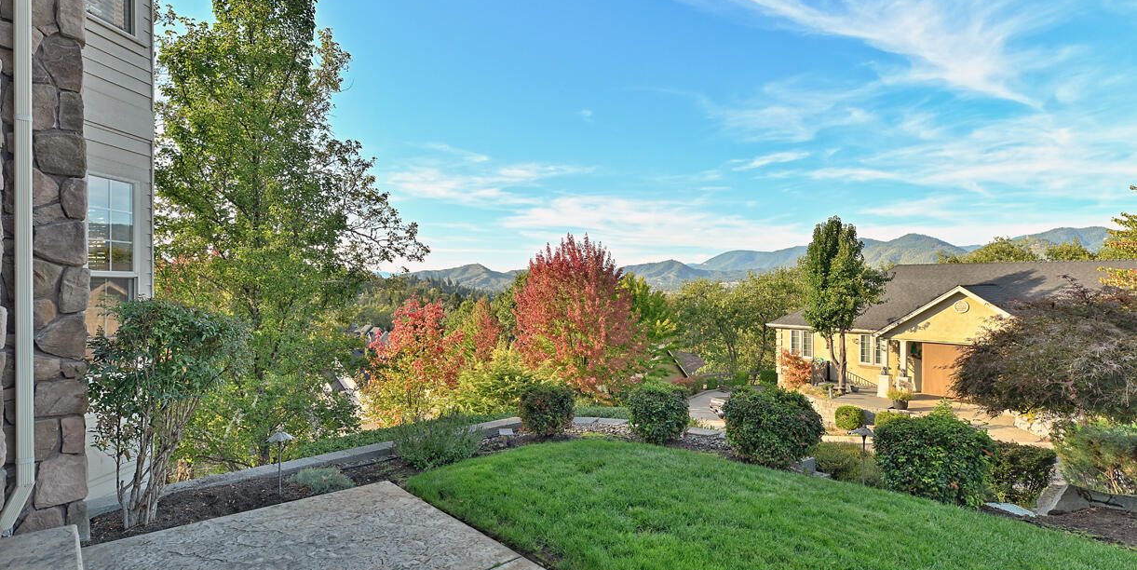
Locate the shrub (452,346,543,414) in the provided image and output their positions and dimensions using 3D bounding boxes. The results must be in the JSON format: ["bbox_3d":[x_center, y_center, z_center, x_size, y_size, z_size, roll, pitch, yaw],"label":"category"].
[{"bbox_3d":[-1.155,1.660,9.400,1.550,1.280,1.400,0,0,-7],"label":"shrub"}]

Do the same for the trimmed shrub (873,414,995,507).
[{"bbox_3d":[3.018,1.443,4.700,0.900,0.740,0.880,0,0,0],"label":"trimmed shrub"}]

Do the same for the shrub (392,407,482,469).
[{"bbox_3d":[-1.244,1.400,5.350,0.820,0.480,0.720,0,0,-13],"label":"shrub"}]

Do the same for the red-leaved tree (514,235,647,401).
[{"bbox_3d":[0.354,1.200,18.000,4.150,5.600,4.000,0,0,1],"label":"red-leaved tree"}]

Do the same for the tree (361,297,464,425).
[{"bbox_3d":[-3.556,1.870,13.000,2.300,3.160,2.200,0,0,-15],"label":"tree"}]

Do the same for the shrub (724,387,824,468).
[{"bbox_3d":[1.946,1.349,5.400,0.900,0.750,0.870,0,0,0],"label":"shrub"}]

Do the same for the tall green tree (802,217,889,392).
[{"bbox_3d":[11.394,0.828,23.500,3.400,7.200,3.400,0,0,0],"label":"tall green tree"}]

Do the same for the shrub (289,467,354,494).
[{"bbox_3d":[-1.932,1.520,4.450,0.490,0.170,0.420,0,0,0],"label":"shrub"}]

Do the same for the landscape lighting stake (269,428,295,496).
[{"bbox_3d":[-2.148,1.326,4.250,0.190,0.480,0.190,0,0,0],"label":"landscape lighting stake"}]

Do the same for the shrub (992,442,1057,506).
[{"bbox_3d":[4.140,1.730,5.200,0.560,0.580,0.530,0,0,39],"label":"shrub"}]

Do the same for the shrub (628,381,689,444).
[{"bbox_3d":[0.961,1.355,6.050,0.660,0.650,0.640,0,0,9],"label":"shrub"}]

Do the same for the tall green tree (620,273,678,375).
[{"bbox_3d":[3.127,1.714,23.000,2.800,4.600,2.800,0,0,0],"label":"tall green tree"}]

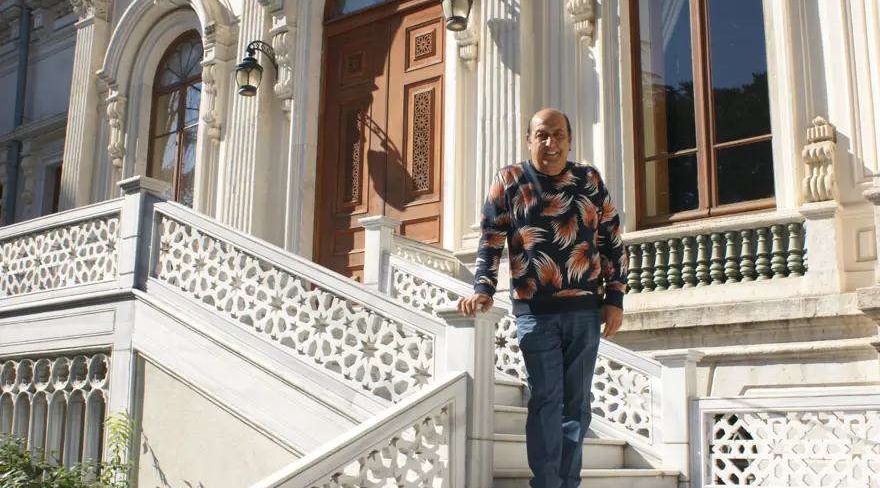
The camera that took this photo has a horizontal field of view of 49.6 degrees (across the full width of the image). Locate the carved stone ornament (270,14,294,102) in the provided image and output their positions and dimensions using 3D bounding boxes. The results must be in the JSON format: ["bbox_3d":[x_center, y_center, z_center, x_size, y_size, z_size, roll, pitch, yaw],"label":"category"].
[{"bbox_3d":[-1.579,-1.867,9.584,0.196,0.959,0.167,-9,-16,36],"label":"carved stone ornament"}]

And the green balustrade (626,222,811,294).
[{"bbox_3d":[1.790,0.118,6.559,1.499,0.358,0.103,-9,-16,36],"label":"green balustrade"}]

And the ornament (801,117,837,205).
[{"bbox_3d":[2.449,-0.542,6.125,0.196,0.565,0.176,-9,-16,36],"label":"ornament"}]

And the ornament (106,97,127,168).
[{"bbox_3d":[-3.785,-1.293,11.151,0.196,0.904,0.167,-9,-16,36],"label":"ornament"}]

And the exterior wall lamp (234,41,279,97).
[{"bbox_3d":[-1.810,-1.720,9.500,0.274,0.617,0.519,-9,-16,36],"label":"exterior wall lamp"}]

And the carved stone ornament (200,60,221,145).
[{"bbox_3d":[-2.441,-1.488,10.159,0.196,0.963,0.167,-9,-16,36],"label":"carved stone ornament"}]

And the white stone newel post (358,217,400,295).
[{"bbox_3d":[-0.430,0.218,6.659,0.210,0.785,0.210,-9,-16,37],"label":"white stone newel post"}]

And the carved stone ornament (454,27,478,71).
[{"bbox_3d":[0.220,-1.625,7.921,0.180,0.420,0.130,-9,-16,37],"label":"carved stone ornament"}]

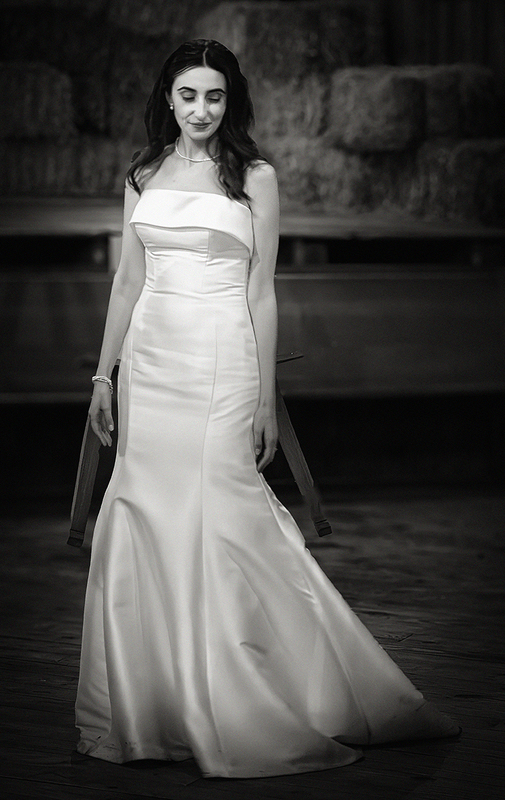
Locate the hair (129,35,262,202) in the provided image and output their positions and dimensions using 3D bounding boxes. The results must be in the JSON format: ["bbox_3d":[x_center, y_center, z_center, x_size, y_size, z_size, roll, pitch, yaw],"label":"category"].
[{"bbox_3d":[-0.134,-0.657,5.220,0.315,0.385,0.250,-2,7,-15],"label":"hair"}]

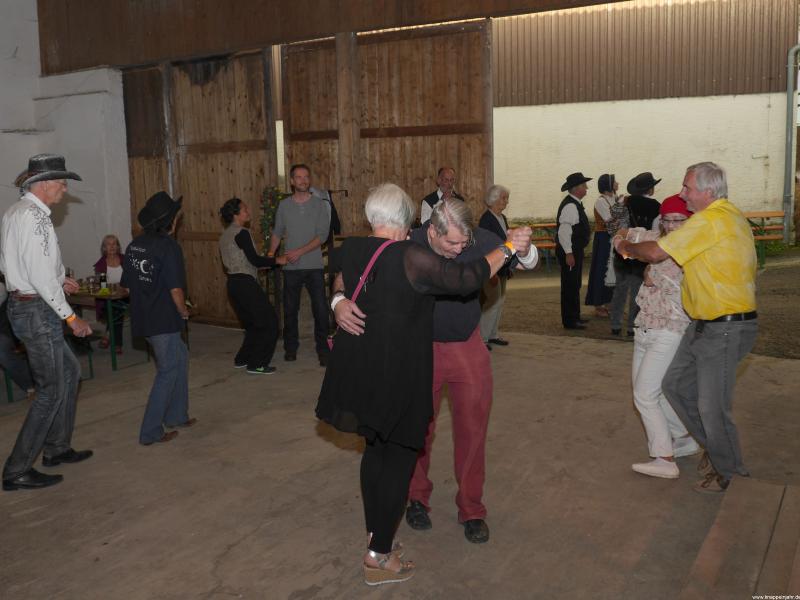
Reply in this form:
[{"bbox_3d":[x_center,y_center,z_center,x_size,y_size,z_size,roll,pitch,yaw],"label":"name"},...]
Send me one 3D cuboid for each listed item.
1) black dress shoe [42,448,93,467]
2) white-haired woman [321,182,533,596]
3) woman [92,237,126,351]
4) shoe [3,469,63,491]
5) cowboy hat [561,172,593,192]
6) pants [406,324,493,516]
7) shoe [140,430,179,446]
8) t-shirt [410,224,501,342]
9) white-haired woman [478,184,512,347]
[{"bbox_3d":[-2.035,0.964,3.960,0.285,0.105,0.105,-6,10,-27],"label":"black dress shoe"},{"bbox_3d":[0.080,0.390,2.660,0.780,1.690,0.500,4,12,23],"label":"white-haired woman"},{"bbox_3d":[-3.040,-0.100,6.870,0.500,1.260,0.700,-4,11,-15],"label":"woman"},{"bbox_3d":[-2.130,1.030,3.760,0.310,0.110,0.110,-5,11,-18],"label":"shoe"},{"bbox_3d":[1.997,-1.331,7.300,0.360,0.155,0.310,-15,7,7],"label":"cowboy hat"},{"bbox_3d":[0.235,0.585,3.100,0.420,1.000,0.300,-2,11,-3],"label":"pants"},{"bbox_3d":[-1.601,0.924,4.300,0.250,0.100,0.095,-9,11,-40],"label":"shoe"},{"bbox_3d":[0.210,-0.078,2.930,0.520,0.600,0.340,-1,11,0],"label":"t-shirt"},{"bbox_3d":[0.984,-0.342,6.600,0.340,1.640,0.460,2,9,21],"label":"white-haired woman"}]

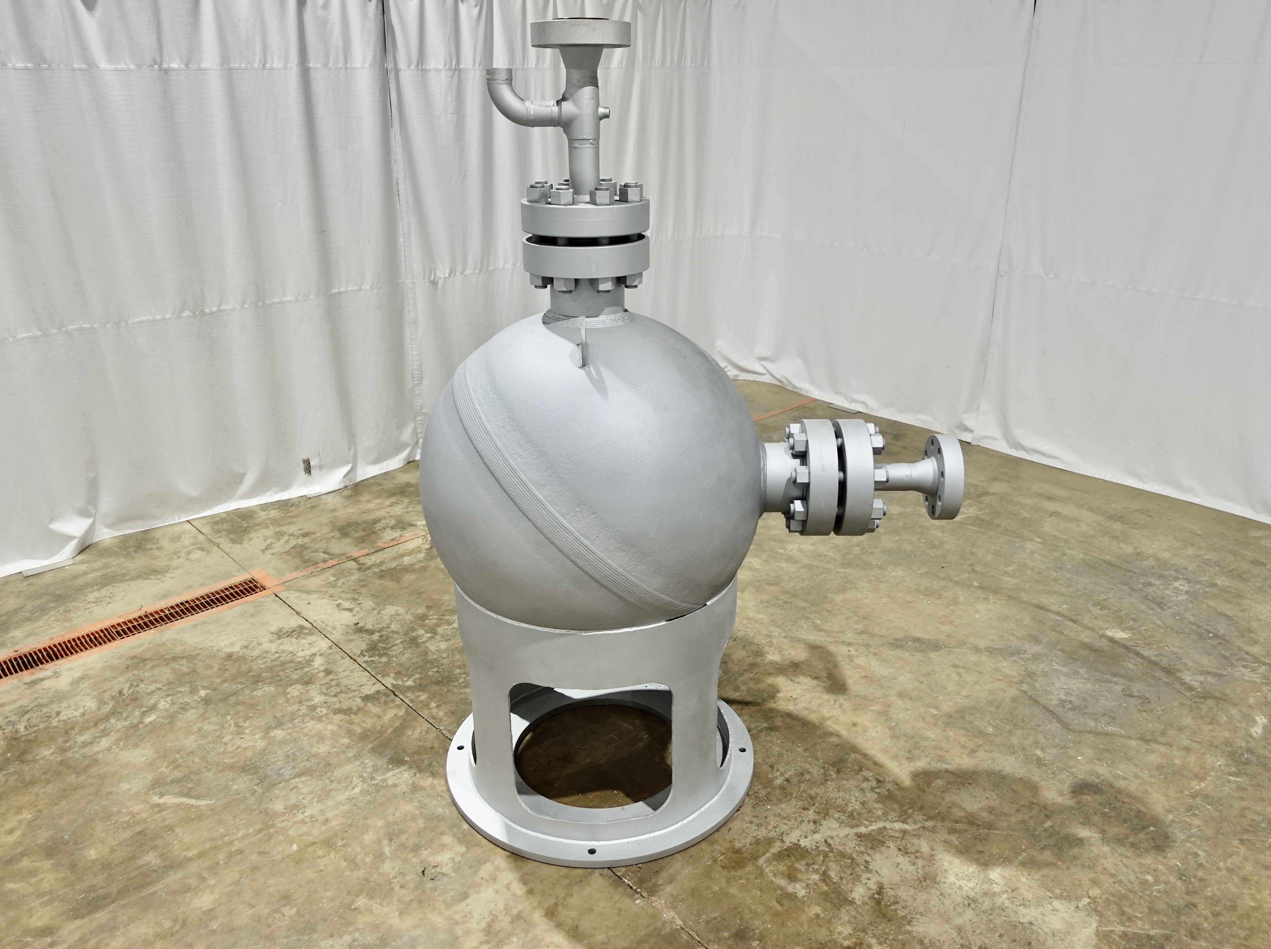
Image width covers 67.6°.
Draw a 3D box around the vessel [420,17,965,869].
[{"bbox_3d":[0.215,-0.138,3.919,2.219,3.147,1.431,0,21,2],"label":"vessel"}]

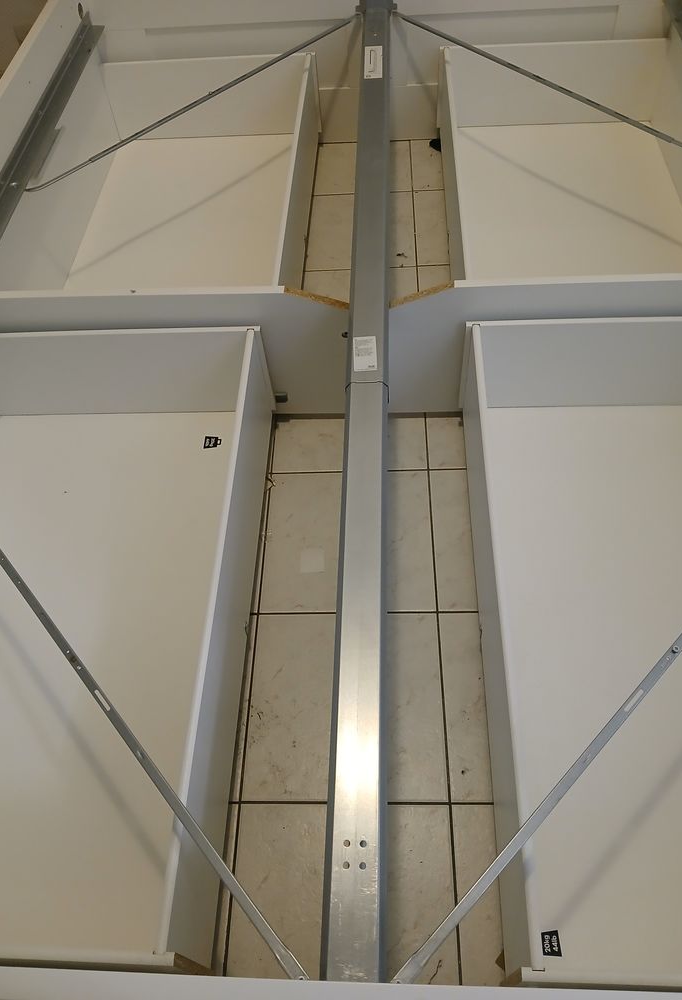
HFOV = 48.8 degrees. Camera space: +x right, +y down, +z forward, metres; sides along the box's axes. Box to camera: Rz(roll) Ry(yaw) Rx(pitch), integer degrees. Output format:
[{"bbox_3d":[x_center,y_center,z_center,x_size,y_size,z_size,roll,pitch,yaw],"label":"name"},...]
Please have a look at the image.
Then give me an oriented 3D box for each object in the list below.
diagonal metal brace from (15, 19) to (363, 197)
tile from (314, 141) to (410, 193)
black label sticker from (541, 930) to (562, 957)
[{"bbox_3d":[-0.299,-0.893,1.662,0.017,0.014,0.956,38,66,26],"label":"diagonal metal brace"},{"bbox_3d":[0.039,-0.917,2.056,0.298,0.009,0.296,-1,55,4],"label":"tile"},{"bbox_3d":[0.264,0.560,0.949,0.029,0.001,0.029,-1,55,4],"label":"black label sticker"}]

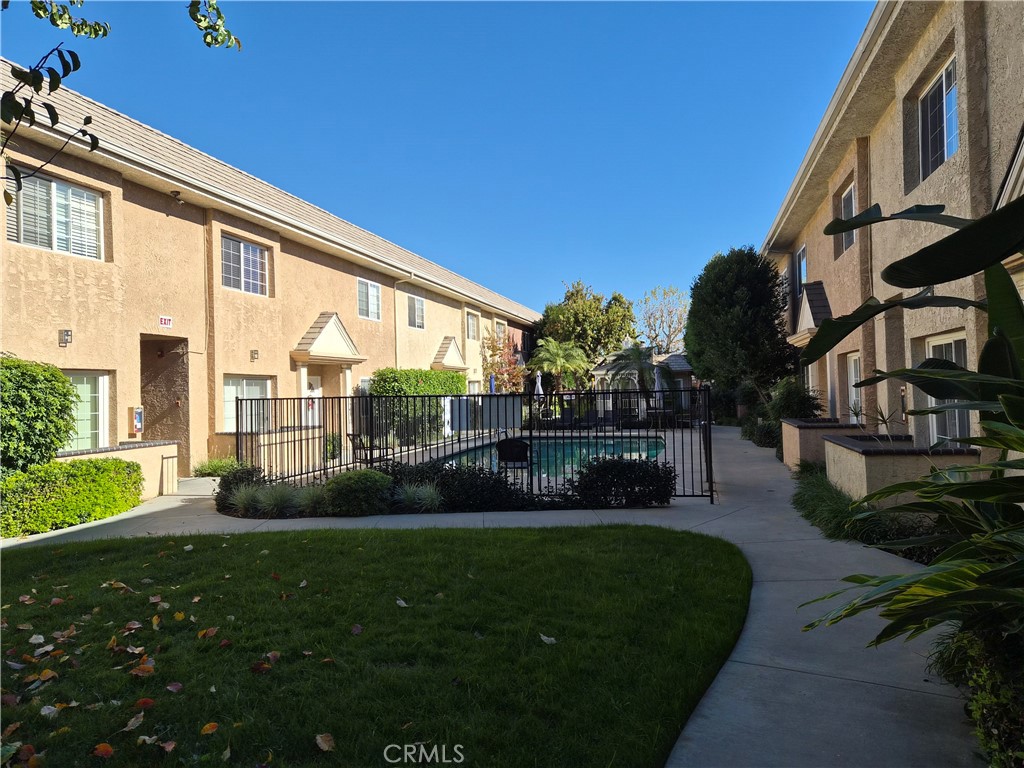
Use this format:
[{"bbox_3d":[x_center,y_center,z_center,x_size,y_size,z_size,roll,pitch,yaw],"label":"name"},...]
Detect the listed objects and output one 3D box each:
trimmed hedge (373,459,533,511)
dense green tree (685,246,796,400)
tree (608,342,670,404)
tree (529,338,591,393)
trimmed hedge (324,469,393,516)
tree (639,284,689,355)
[{"bbox_3d":[-0.810,1.390,9.420,2.120,0.610,1.000,-1,-1,10],"label":"trimmed hedge"},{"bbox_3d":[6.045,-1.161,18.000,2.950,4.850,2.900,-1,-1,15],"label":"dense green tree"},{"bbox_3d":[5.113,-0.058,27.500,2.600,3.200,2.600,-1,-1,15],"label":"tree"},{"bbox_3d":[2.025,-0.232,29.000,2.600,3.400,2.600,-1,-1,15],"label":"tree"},{"bbox_3d":[-2.098,1.433,9.300,0.920,0.570,0.880,-1,-1,11],"label":"trimmed hedge"},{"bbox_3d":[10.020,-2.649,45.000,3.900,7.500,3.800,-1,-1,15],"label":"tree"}]

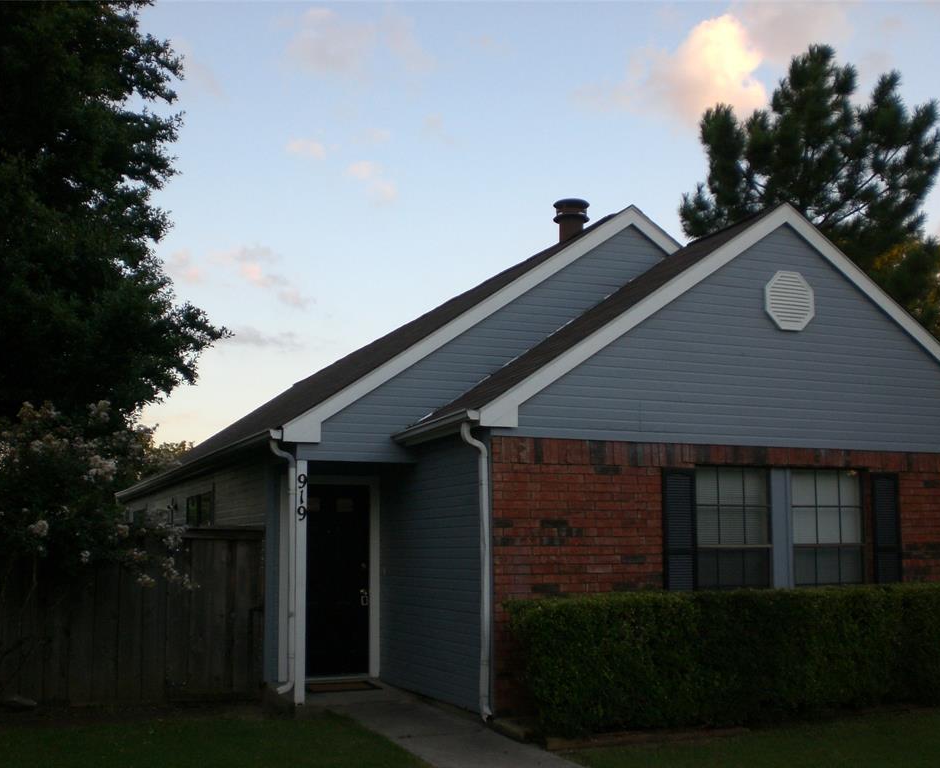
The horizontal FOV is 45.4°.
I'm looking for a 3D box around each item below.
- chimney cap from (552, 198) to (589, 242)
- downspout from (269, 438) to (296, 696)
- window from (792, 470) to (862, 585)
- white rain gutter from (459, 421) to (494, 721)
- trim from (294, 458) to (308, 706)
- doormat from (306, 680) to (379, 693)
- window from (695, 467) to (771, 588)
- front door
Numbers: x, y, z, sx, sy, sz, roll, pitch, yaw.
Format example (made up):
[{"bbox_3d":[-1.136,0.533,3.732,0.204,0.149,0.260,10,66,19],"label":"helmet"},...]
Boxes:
[{"bbox_3d":[1.279,-2.067,14.222,0.467,0.557,0.467,0,-8,0],"label":"chimney cap"},{"bbox_3d":[-1.834,1.770,10.980,0.265,2.470,0.128,3,-9,-23],"label":"downspout"},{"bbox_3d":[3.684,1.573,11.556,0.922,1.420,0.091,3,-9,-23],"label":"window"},{"bbox_3d":[0.068,1.622,9.911,0.233,2.584,0.192,3,-9,-23],"label":"white rain gutter"},{"bbox_3d":[-1.677,1.936,11.079,0.110,2.360,0.100,3,-9,-23],"label":"trim"},{"bbox_3d":[-1.397,3.196,11.852,0.790,0.020,0.603,3,-9,-23],"label":"doormat"},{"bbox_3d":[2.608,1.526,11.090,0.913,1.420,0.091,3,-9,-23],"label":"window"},{"bbox_3d":[-1.560,2.148,12.423,0.927,2.059,0.055,3,-9,-23],"label":"front door"}]

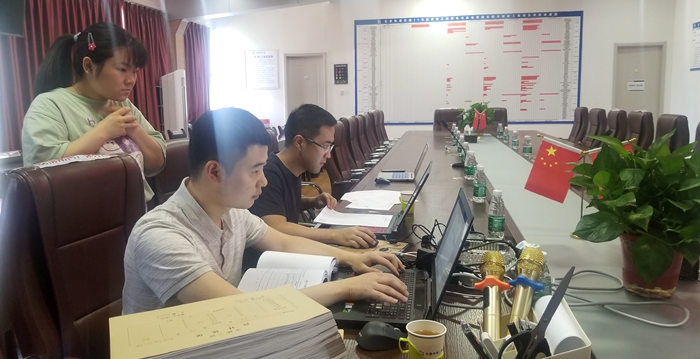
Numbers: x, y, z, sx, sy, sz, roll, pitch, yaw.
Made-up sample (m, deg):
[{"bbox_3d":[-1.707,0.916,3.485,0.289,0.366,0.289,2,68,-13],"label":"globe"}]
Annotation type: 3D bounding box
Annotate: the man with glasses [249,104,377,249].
[{"bbox_3d":[-0.181,0.331,2.108,0.700,1.250,0.520,0,9,10],"label":"man with glasses"}]

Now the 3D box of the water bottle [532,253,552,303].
[{"bbox_3d":[0.455,0.237,1.269,0.062,0.173,0.062,0,9,10],"label":"water bottle"}]

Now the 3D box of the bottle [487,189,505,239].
[{"bbox_3d":[0.549,0.127,1.962,0.062,0.173,0.062,0,9,10],"label":"bottle"}]

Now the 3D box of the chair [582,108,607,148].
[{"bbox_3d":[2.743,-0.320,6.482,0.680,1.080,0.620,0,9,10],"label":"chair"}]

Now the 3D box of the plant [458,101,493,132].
[{"bbox_3d":[1.736,-0.836,7.189,0.480,0.415,0.450,0,9,10],"label":"plant"}]

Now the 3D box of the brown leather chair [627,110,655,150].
[{"bbox_3d":[2.502,-0.096,5.080,0.680,1.080,0.620,0,9,10],"label":"brown leather chair"}]

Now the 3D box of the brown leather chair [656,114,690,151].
[{"bbox_3d":[2.604,-0.029,4.736,0.660,1.080,0.600,1,9,10],"label":"brown leather chair"}]

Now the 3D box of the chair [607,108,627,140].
[{"bbox_3d":[2.858,-0.263,6.226,0.660,1.080,0.600,1,9,10],"label":"chair"}]

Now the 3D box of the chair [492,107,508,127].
[{"bbox_3d":[2.214,-0.569,8.289,0.600,1.080,0.660,1,9,10],"label":"chair"}]

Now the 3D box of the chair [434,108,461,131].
[{"bbox_3d":[1.573,-0.575,8.398,0.600,1.080,0.660,1,9,10],"label":"chair"}]

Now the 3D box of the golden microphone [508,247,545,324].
[{"bbox_3d":[0.322,0.249,1.026,0.062,0.235,0.060,15,9,7],"label":"golden microphone"}]

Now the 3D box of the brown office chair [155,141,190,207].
[{"bbox_3d":[-0.592,0.337,2.672,0.680,1.080,0.620,0,9,10],"label":"brown office chair"}]

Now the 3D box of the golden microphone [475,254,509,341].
[{"bbox_3d":[0.276,0.248,1.018,0.062,0.235,0.060,0,6,10],"label":"golden microphone"}]

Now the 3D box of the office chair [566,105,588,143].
[{"bbox_3d":[3.113,-0.498,7.727,0.660,1.080,0.600,1,9,10],"label":"office chair"}]

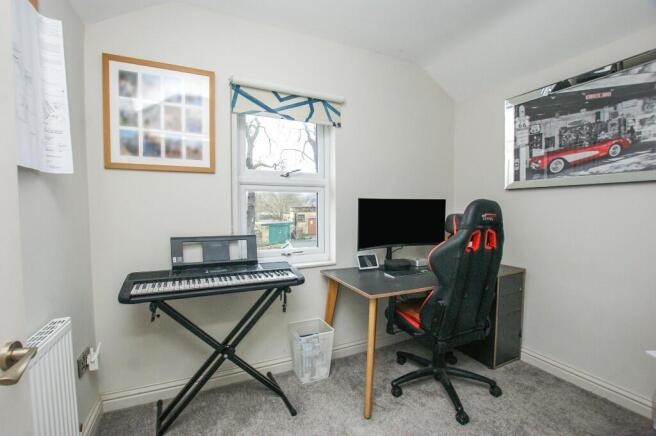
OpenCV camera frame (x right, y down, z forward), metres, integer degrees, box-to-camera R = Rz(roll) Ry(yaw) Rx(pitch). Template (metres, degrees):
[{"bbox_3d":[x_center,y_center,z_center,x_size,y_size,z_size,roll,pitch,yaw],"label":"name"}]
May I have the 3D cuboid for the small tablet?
[{"bbox_3d":[0.330,0.359,2.239,0.178,0.118,0.065,-1,3,-22],"label":"small tablet"}]

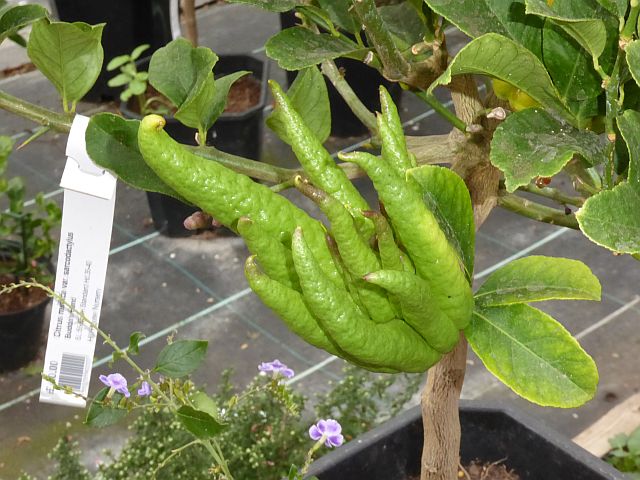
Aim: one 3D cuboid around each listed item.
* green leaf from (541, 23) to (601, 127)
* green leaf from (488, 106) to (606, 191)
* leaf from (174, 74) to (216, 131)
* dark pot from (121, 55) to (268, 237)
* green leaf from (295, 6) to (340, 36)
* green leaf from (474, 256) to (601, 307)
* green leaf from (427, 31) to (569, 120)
[{"bbox_3d":[0.129,-0.085,0.800,0.035,0.060,0.016,11,-10,8],"label":"green leaf"},{"bbox_3d":[0.116,-0.046,0.785,0.064,0.022,0.044,19,61,18],"label":"green leaf"},{"bbox_3d":[-0.062,-0.070,0.785,0.021,0.031,0.012,14,-9,24],"label":"leaf"},{"bbox_3d":[-0.131,-0.094,1.642,0.151,0.149,0.151,3,31,4],"label":"dark pot"},{"bbox_3d":[-0.001,-0.111,0.785,0.030,0.012,0.016,28,69,26],"label":"green leaf"},{"bbox_3d":[0.118,0.022,0.840,0.070,0.018,0.032,2,60,1],"label":"green leaf"},{"bbox_3d":[0.092,-0.082,0.780,0.078,0.040,0.026,10,6,-1],"label":"green leaf"}]

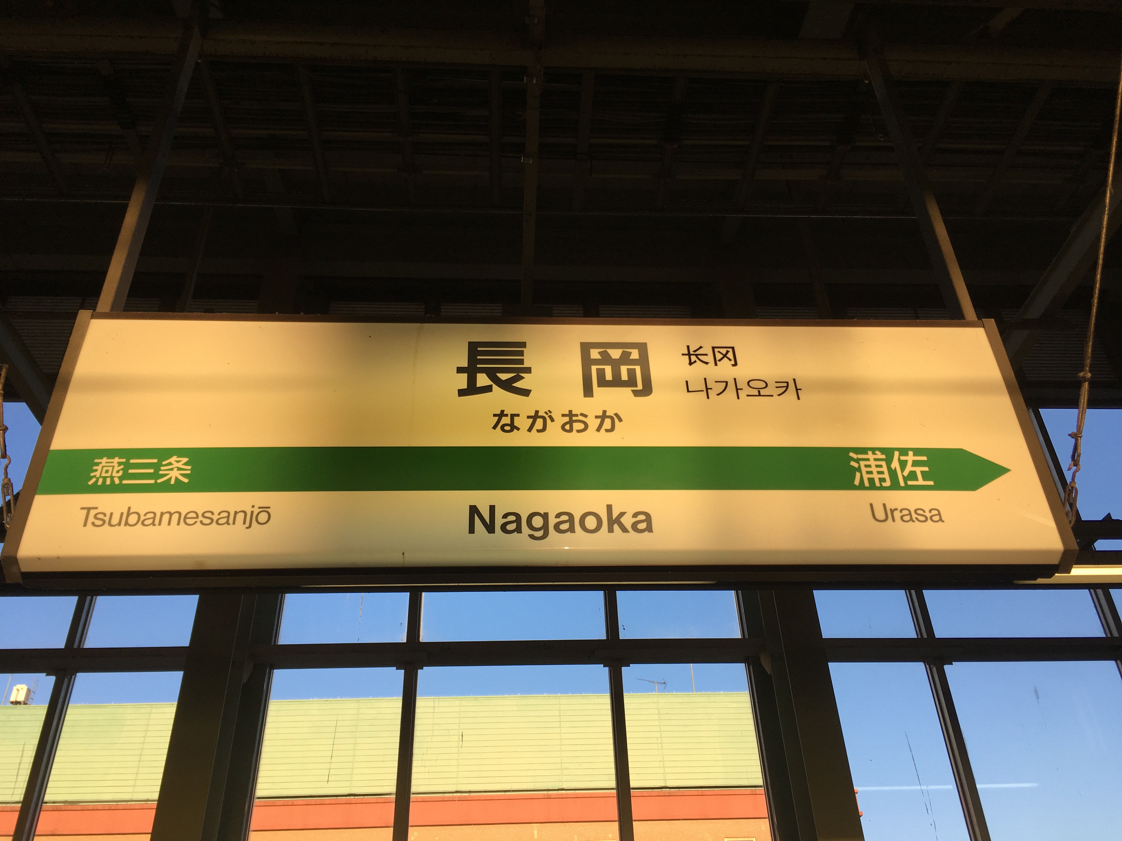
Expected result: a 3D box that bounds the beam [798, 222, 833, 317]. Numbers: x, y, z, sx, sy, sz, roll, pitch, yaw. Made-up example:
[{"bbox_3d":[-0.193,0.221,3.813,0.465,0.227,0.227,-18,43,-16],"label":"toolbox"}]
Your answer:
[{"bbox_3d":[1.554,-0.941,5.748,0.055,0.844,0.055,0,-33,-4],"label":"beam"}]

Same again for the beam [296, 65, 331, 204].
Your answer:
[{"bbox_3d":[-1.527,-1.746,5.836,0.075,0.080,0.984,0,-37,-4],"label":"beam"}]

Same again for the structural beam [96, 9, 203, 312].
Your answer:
[{"bbox_3d":[-1.372,-0.903,3.193,0.042,1.549,0.072,0,-33,-4],"label":"structural beam"}]

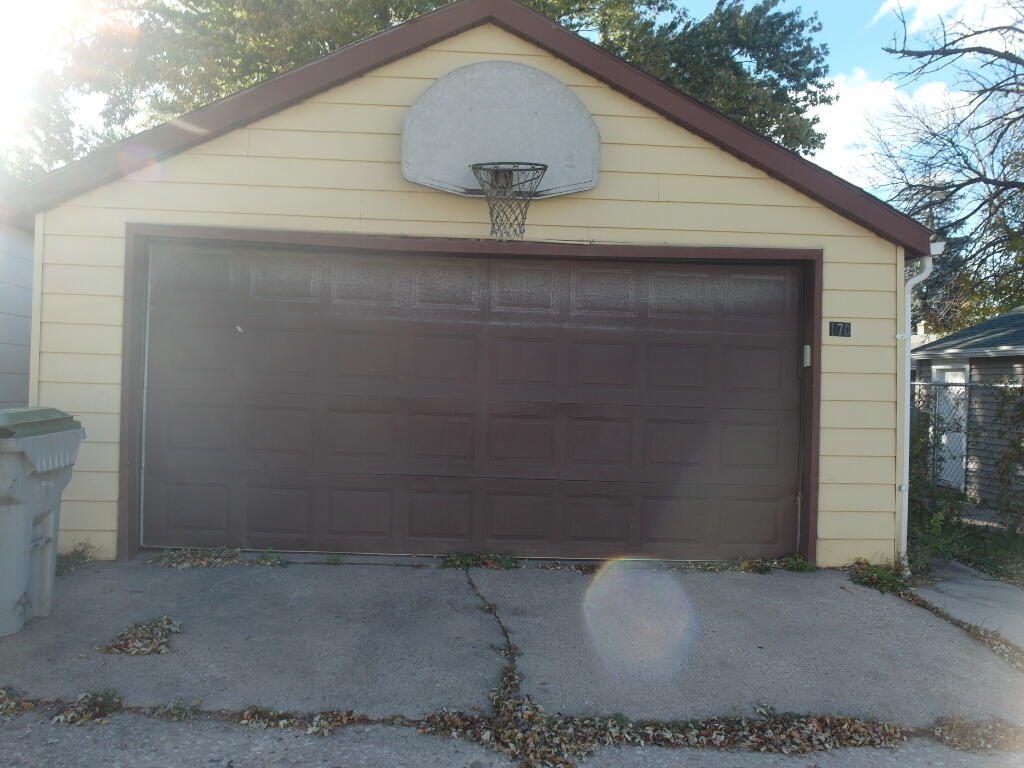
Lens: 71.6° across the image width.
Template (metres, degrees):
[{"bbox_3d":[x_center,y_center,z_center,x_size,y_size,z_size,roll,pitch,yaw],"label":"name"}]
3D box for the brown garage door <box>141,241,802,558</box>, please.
[{"bbox_3d":[-0.228,0.125,5.247,4.860,2.240,0.070,1,0,-3],"label":"brown garage door"}]

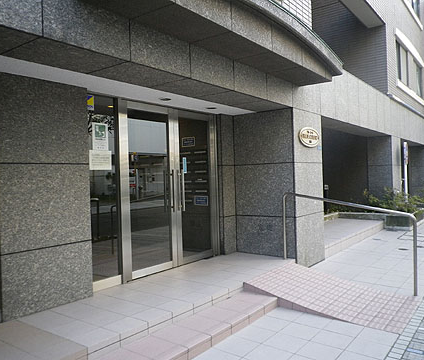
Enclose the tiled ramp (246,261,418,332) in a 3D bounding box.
[{"bbox_3d":[1.378,1.265,4.438,1.630,0.225,1.190,-1,1,37],"label":"tiled ramp"}]

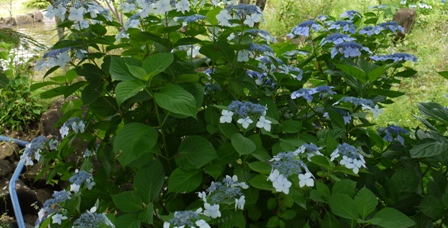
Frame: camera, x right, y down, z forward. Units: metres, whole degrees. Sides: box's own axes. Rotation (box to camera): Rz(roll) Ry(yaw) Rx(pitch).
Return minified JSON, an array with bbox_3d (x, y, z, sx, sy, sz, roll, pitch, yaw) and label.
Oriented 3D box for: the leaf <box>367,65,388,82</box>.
[{"bbox_3d":[0.498,-0.131,1.680,0.070,0.050,0.040,0,17,0],"label":"leaf"}]

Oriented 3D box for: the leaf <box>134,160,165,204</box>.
[{"bbox_3d":[-0.210,0.193,1.460,0.085,0.135,0.025,5,-28,-4],"label":"leaf"}]

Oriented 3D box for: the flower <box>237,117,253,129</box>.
[{"bbox_3d":[0.059,0.025,1.500,0.045,0.035,0.020,0,11,0],"label":"flower"}]

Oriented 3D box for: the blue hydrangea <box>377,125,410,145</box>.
[{"bbox_3d":[0.576,0.069,1.750,0.107,0.055,0.095,0,11,0],"label":"blue hydrangea"}]

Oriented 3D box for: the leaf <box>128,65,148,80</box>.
[{"bbox_3d":[-0.239,-0.113,1.430,0.080,0.020,0.045,36,62,13],"label":"leaf"}]

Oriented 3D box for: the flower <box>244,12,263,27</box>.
[{"bbox_3d":[0.084,-0.270,1.480,0.050,0.045,0.015,-3,11,-10],"label":"flower"}]

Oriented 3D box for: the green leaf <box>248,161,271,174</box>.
[{"bbox_3d":[0.091,0.131,1.270,0.062,0.030,0.040,0,17,0],"label":"green leaf"}]

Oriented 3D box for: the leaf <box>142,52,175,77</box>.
[{"bbox_3d":[-0.190,-0.143,1.500,0.095,0.025,0.065,-44,48,-13],"label":"leaf"}]

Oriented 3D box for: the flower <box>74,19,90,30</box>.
[{"bbox_3d":[-0.410,-0.259,1.500,0.046,0.036,0.020,-1,11,-6],"label":"flower"}]

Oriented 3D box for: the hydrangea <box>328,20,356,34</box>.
[{"bbox_3d":[0.458,-0.334,2.000,0.108,0.054,0.100,0,11,0],"label":"hydrangea"}]

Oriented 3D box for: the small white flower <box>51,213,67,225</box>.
[{"bbox_3d":[-0.464,0.293,1.450,0.044,0.034,0.020,-2,11,-9],"label":"small white flower"}]

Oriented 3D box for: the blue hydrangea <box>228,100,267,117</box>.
[{"bbox_3d":[0.065,-0.015,1.420,0.105,0.045,0.095,0,22,0],"label":"blue hydrangea"}]

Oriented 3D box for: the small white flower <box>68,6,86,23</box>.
[{"bbox_3d":[-0.413,-0.281,1.460,0.050,0.045,0.015,-4,12,-15],"label":"small white flower"}]

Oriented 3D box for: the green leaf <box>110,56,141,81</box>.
[{"bbox_3d":[-0.272,-0.128,1.460,0.125,0.025,0.085,33,61,10],"label":"green leaf"}]

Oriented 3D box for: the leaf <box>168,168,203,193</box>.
[{"bbox_3d":[-0.108,0.186,1.450,0.120,0.025,0.080,-33,62,-25],"label":"leaf"}]

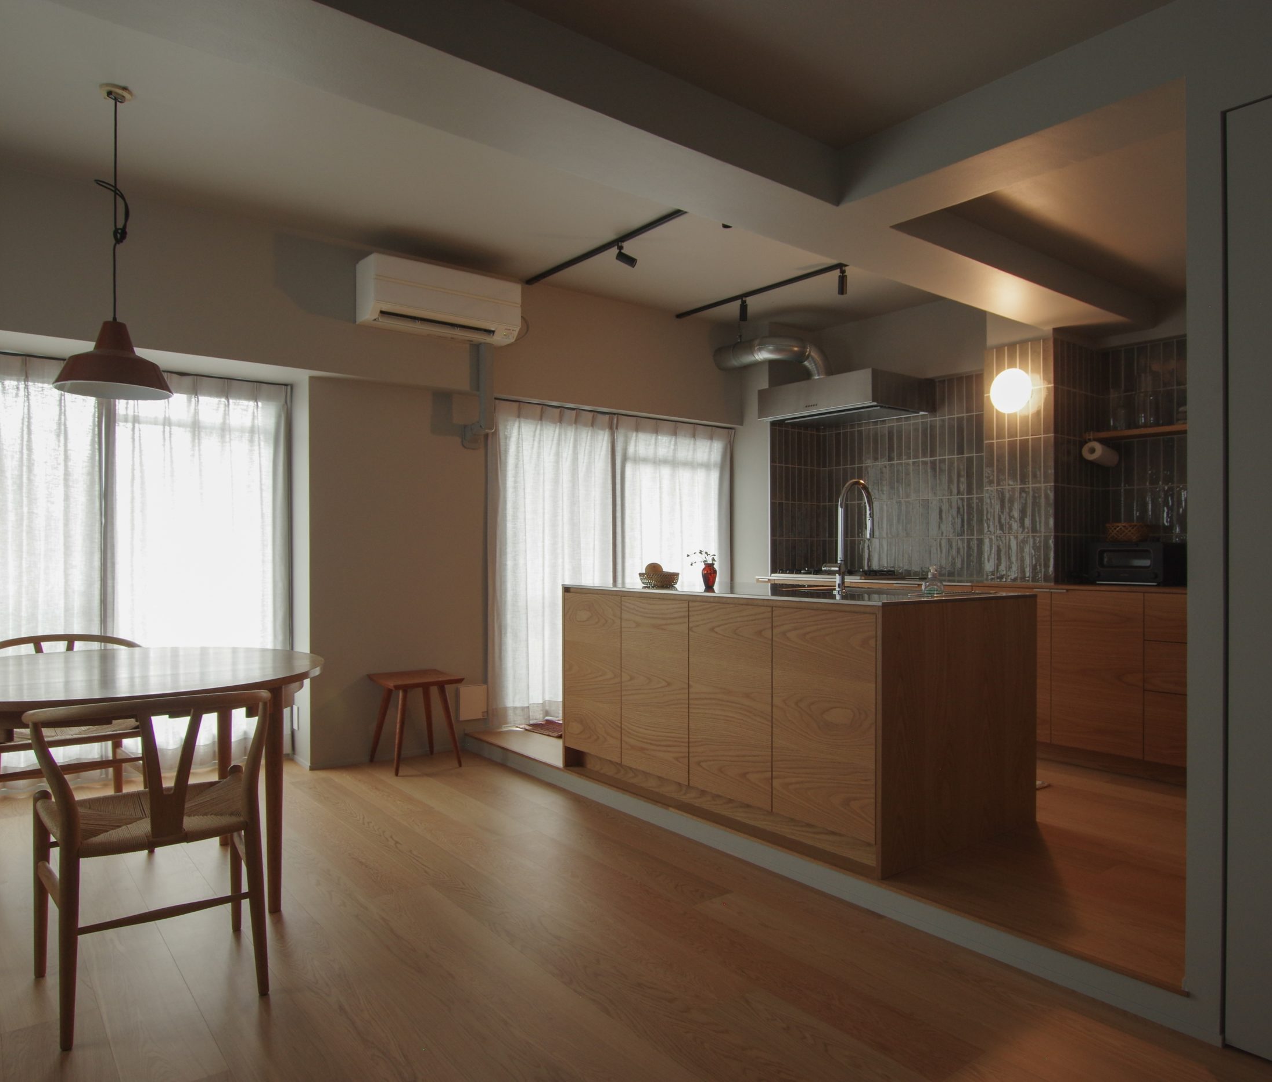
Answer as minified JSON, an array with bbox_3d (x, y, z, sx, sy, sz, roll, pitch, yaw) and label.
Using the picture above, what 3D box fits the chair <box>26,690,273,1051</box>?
[{"bbox_3d":[-1.208,0.743,2.177,0.550,0.765,0.505,0,-1,-35],"label":"chair"}]

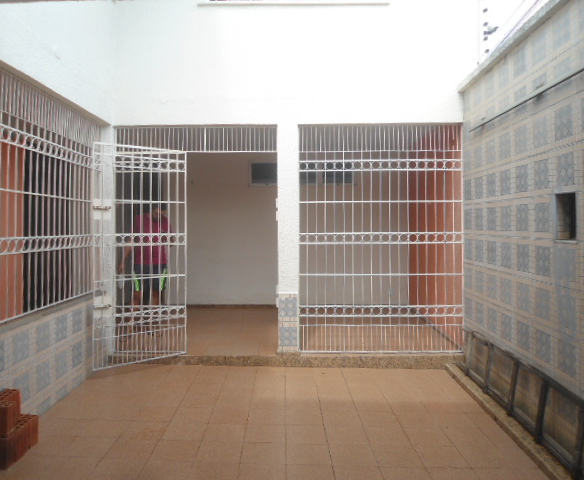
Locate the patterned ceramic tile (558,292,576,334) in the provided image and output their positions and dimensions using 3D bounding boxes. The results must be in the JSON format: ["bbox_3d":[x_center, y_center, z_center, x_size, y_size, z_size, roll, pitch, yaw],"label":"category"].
[{"bbox_3d":[1.791,0.470,3.117,0.012,0.207,0.213,0,2,1],"label":"patterned ceramic tile"}]

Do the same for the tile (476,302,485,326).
[{"bbox_3d":[1.817,0.715,4.640,0.010,0.203,0.203,0,1,1],"label":"tile"}]

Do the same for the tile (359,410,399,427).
[{"bbox_3d":[0.690,1.423,3.812,0.295,0.010,0.295,1,2,-1],"label":"tile"}]

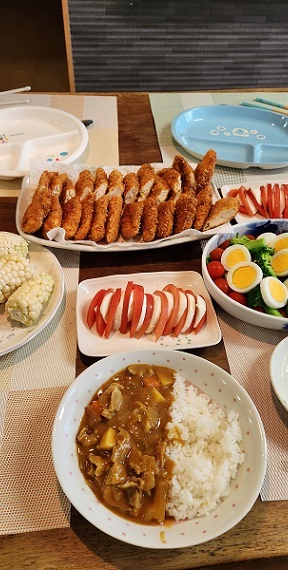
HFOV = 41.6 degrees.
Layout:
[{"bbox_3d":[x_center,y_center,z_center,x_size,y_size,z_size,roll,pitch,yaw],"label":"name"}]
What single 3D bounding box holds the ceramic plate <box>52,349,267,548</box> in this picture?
[{"bbox_3d":[0.016,0.167,0.412,0.219,0.045,0.203,2,53,-2],"label":"ceramic plate"}]

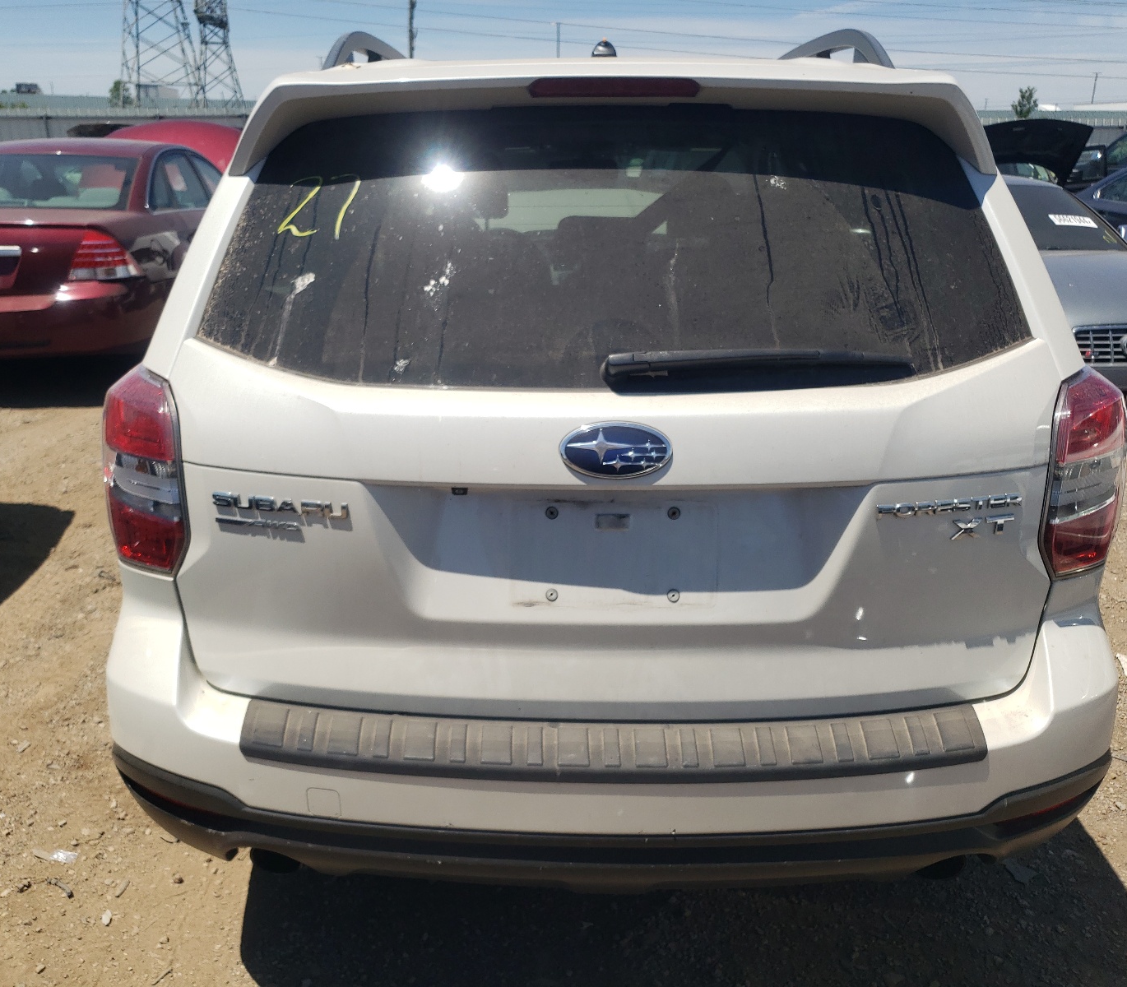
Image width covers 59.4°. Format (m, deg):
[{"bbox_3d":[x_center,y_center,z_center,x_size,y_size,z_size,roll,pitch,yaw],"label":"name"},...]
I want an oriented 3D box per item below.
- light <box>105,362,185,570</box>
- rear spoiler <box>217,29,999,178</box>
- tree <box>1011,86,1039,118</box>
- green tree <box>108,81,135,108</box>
[{"bbox_3d":[-0.678,-0.055,1.620,0.210,0.340,0.270,0,19,0],"label":"light"},{"bbox_3d":[0.077,-0.560,1.461,1.130,0.170,0.280,0,19,0],"label":"rear spoiler"},{"bbox_3d":[25.674,-20.739,55.664,1.550,4.000,1.500,0,19,0],"label":"tree"},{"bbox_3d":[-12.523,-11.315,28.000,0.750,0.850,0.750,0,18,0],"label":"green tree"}]

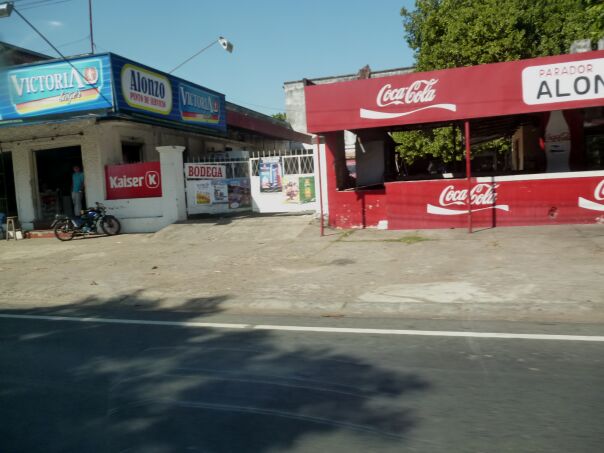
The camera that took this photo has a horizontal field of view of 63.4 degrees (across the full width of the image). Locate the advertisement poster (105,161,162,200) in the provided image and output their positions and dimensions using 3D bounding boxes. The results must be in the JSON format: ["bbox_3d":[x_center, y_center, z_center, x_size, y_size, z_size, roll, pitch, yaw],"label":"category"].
[{"bbox_3d":[-5.063,-1.390,14.700,1.900,1.030,0.060,-2,4,14],"label":"advertisement poster"}]

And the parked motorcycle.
[{"bbox_3d":[-6.219,-0.167,14.100,1.880,1.020,0.720,-5,5,-31],"label":"parked motorcycle"}]

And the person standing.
[{"bbox_3d":[-7.030,-1.083,15.300,0.460,1.680,0.320,-3,4,-2],"label":"person standing"}]

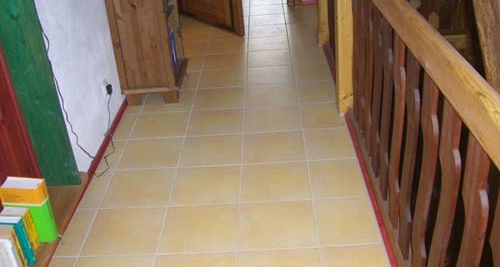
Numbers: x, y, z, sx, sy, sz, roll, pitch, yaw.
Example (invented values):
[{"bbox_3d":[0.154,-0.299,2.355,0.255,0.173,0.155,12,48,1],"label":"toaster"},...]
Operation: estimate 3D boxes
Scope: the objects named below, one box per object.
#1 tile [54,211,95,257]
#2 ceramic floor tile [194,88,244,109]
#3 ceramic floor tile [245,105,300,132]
[{"bbox_3d":[-0.767,0.445,2.447,0.098,0.010,0.329,-3,29,3],"label":"tile"},{"bbox_3d":[-0.184,-0.210,3.351,0.306,0.010,0.306,-3,28,3],"label":"ceramic floor tile"},{"bbox_3d":[0.126,-0.079,3.147,0.315,0.010,0.315,-3,29,2],"label":"ceramic floor tile"}]

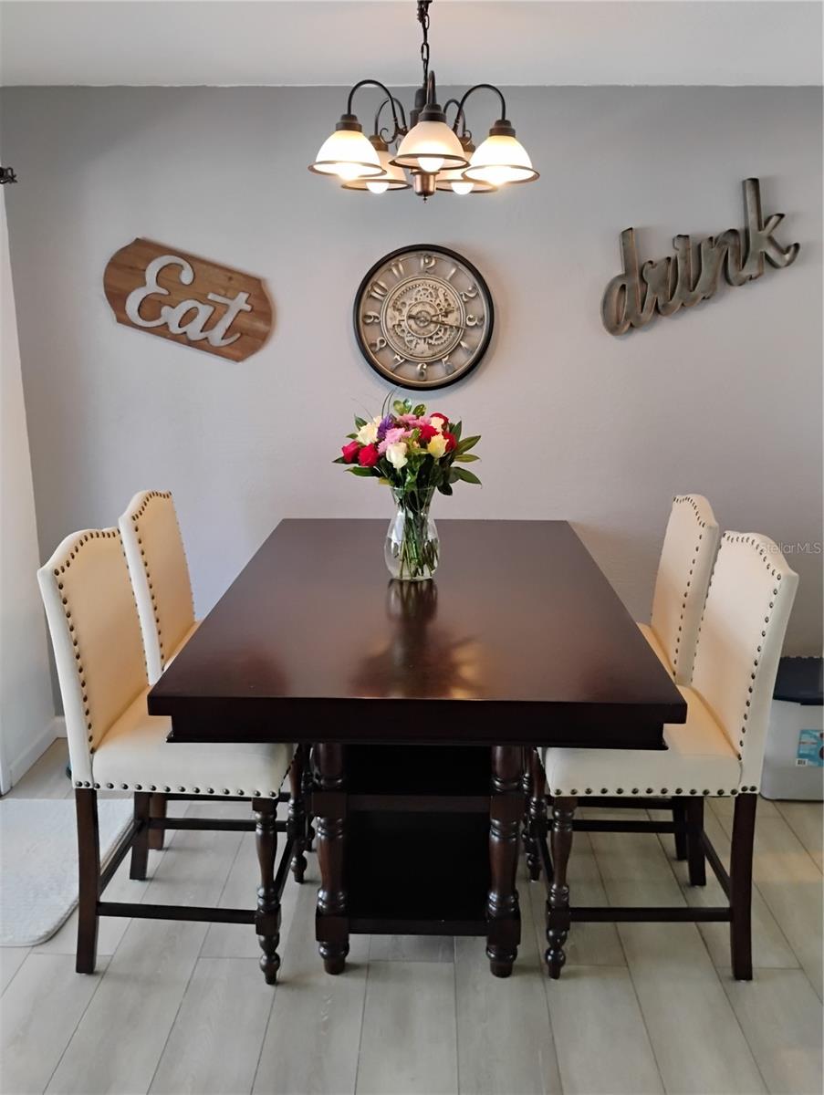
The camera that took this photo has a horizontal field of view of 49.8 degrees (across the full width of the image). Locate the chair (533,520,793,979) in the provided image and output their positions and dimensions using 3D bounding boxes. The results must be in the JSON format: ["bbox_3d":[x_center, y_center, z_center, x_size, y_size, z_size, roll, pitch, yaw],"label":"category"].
[{"bbox_3d":[0.615,0.505,2.377,0.570,1.140,0.470,1,14,1],"label":"chair"}]

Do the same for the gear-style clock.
[{"bbox_3d":[0.041,-0.802,3.113,0.500,0.500,0.060,1,14,1],"label":"gear-style clock"}]

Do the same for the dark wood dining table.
[{"bbox_3d":[0.025,0.544,2.651,1.065,0.920,1.618,1,14,1],"label":"dark wood dining table"}]

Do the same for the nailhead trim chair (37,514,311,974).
[{"bbox_3d":[-0.581,0.500,2.371,0.570,1.140,0.470,1,14,1],"label":"nailhead trim chair"}]

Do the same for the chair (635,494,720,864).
[{"bbox_3d":[0.608,0.375,2.881,0.570,1.140,0.470,1,14,1],"label":"chair"}]

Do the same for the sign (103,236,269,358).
[{"bbox_3d":[-0.784,-0.869,3.128,0.607,0.302,0.030,18,14,-3],"label":"sign"}]

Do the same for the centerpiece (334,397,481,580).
[{"bbox_3d":[-0.010,-0.166,2.514,0.410,0.525,0.390,1,14,1],"label":"centerpiece"}]

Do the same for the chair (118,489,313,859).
[{"bbox_3d":[-0.562,0.362,2.908,0.570,1.140,0.470,1,14,1],"label":"chair"}]

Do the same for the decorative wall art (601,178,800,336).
[{"bbox_3d":[0.958,-1.006,3.042,0.700,0.330,0.050,-21,13,7],"label":"decorative wall art"}]

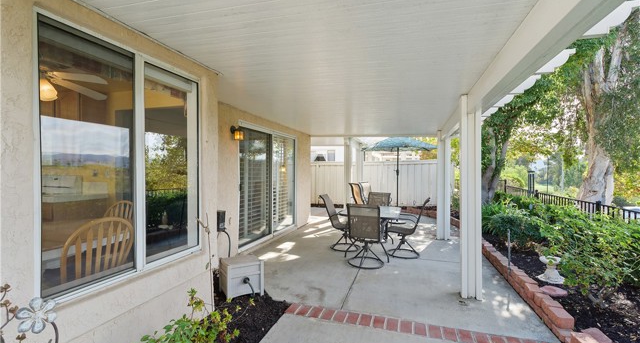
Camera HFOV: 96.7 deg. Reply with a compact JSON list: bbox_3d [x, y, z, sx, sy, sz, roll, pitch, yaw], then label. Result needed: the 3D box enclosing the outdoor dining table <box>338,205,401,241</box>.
[{"bbox_3d":[0.910,1.018,4.900,0.950,0.710,1.380,0,0,18],"label":"outdoor dining table"}]

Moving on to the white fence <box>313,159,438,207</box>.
[{"bbox_3d":[1.950,0.473,10.450,5.000,1.680,0.100,0,0,15],"label":"white fence"}]

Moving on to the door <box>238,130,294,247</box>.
[{"bbox_3d":[-0.955,0.240,5.620,0.120,2.070,2.280,0,0,18],"label":"door"}]

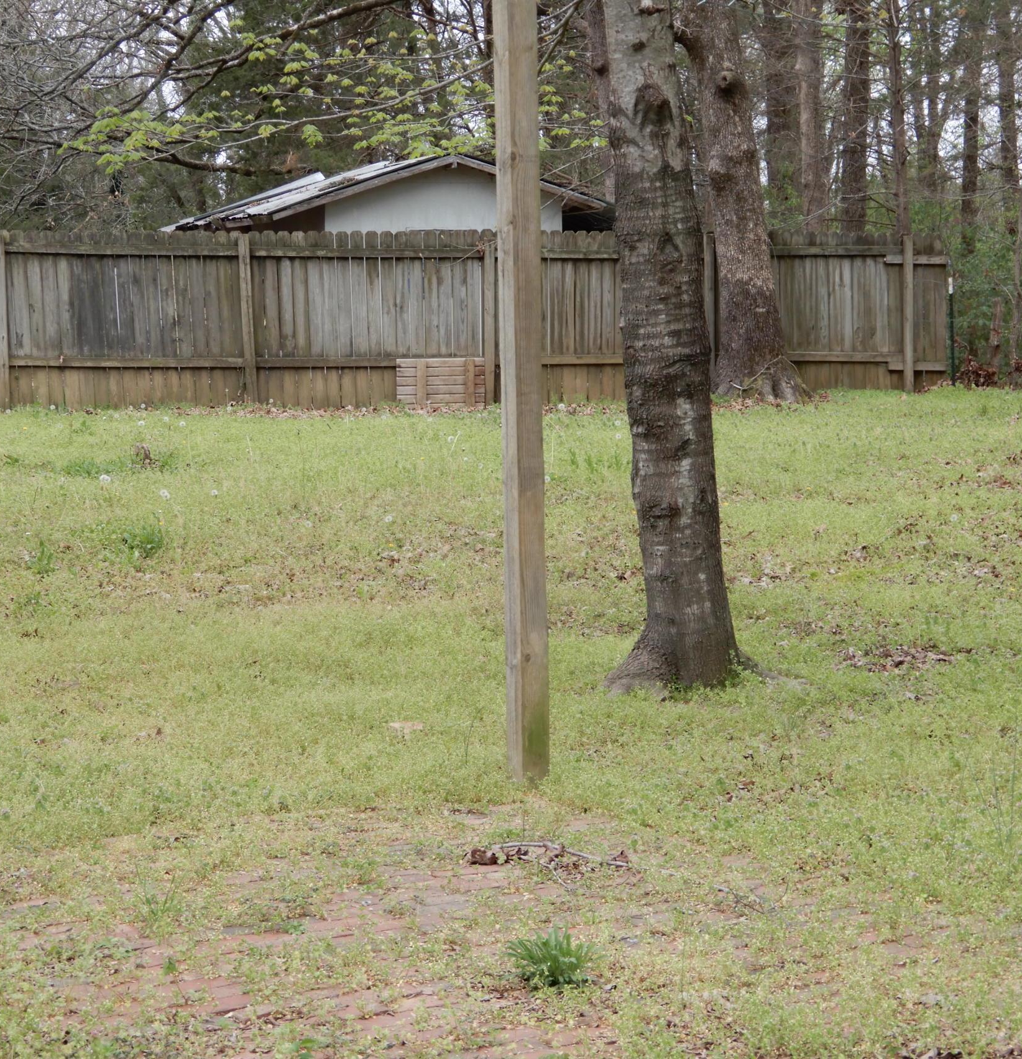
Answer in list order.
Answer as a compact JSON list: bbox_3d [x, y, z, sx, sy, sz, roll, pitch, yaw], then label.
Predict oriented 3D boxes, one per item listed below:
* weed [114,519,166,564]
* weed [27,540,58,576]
[{"bbox_3d":[-2.072,0.071,14.800,0.280,0.215,0.260,0,6,0],"label":"weed"},{"bbox_3d":[-2.508,0.154,14.200,0.165,0.175,0.160,0,6,0],"label":"weed"}]

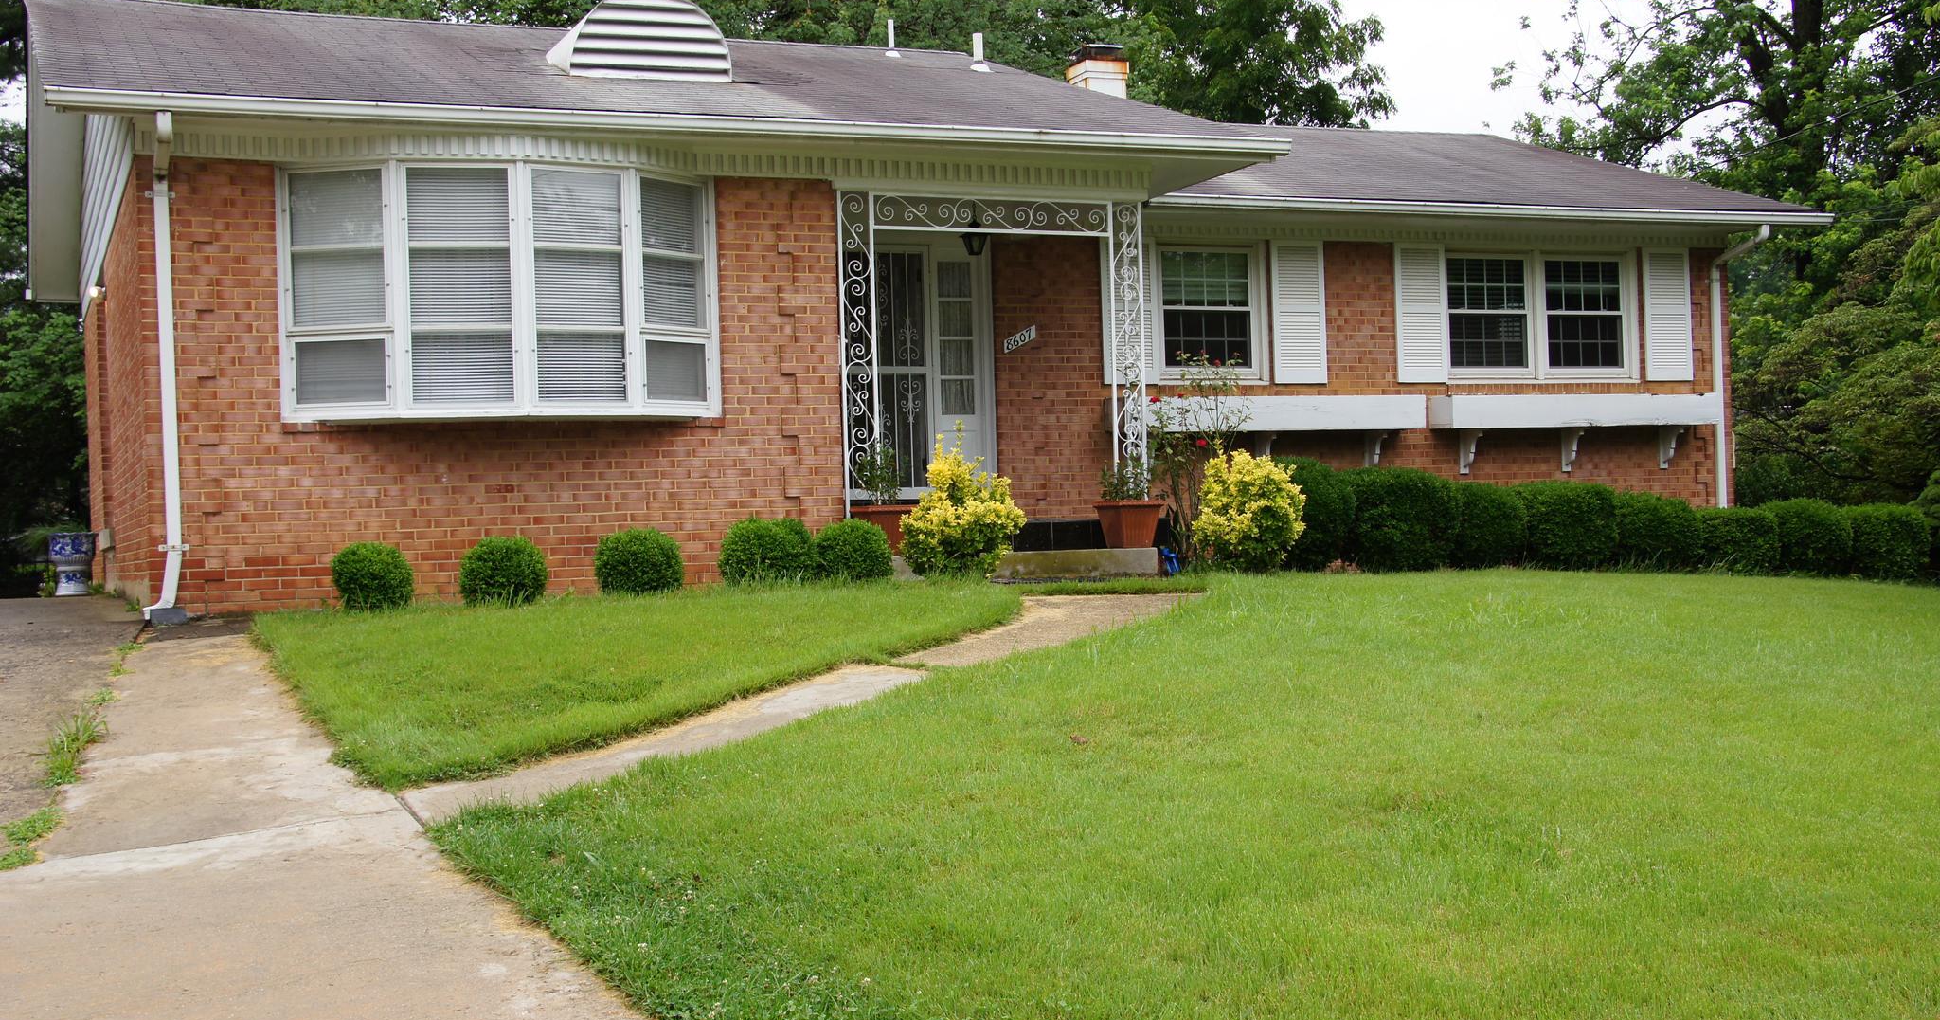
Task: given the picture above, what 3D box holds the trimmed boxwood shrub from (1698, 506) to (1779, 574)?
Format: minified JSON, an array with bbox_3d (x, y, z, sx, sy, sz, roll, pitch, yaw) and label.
[{"bbox_3d":[6.447,0.254,17.609,0.674,0.572,0.674,-2,-1,-22],"label":"trimmed boxwood shrub"}]

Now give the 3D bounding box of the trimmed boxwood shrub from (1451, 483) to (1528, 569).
[{"bbox_3d":[4.081,0.114,16.646,0.720,0.697,0.720,-2,-1,-22],"label":"trimmed boxwood shrub"}]

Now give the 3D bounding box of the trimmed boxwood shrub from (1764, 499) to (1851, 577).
[{"bbox_3d":[7.425,0.241,18.578,0.789,0.700,0.789,-2,0,-22],"label":"trimmed boxwood shrub"}]

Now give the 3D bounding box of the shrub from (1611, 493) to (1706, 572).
[{"bbox_3d":[5.669,0.169,17.293,0.762,0.649,0.762,-2,-1,-22],"label":"shrub"}]

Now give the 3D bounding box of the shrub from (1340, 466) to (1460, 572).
[{"bbox_3d":[3.353,0.071,16.350,0.933,0.815,0.933,-2,-1,0],"label":"shrub"}]

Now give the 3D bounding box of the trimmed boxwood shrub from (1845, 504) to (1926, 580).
[{"bbox_3d":[7.946,0.289,18.220,0.724,0.671,0.724,-2,-1,-22],"label":"trimmed boxwood shrub"}]

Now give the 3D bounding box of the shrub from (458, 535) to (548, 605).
[{"bbox_3d":[-2.841,0.364,12.777,0.533,0.418,0.533,-2,0,-22],"label":"shrub"}]

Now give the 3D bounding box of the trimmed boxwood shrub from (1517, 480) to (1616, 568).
[{"bbox_3d":[4.808,0.122,16.942,0.844,0.722,0.844,-2,-1,-22],"label":"trimmed boxwood shrub"}]

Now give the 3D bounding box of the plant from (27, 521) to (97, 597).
[{"bbox_3d":[-7.569,0.411,17.500,0.569,0.632,0.480,-2,-1,0],"label":"plant"}]

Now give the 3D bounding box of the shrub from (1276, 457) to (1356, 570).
[{"bbox_3d":[2.690,0.042,16.631,0.718,0.899,0.718,-2,0,0],"label":"shrub"}]

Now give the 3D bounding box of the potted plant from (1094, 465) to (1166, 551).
[{"bbox_3d":[1.126,-0.026,14.647,0.385,0.613,0.385,-2,-1,-22],"label":"potted plant"}]

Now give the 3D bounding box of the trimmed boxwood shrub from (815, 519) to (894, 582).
[{"bbox_3d":[-0.743,0.269,13.535,0.508,0.424,0.508,-2,0,0],"label":"trimmed boxwood shrub"}]

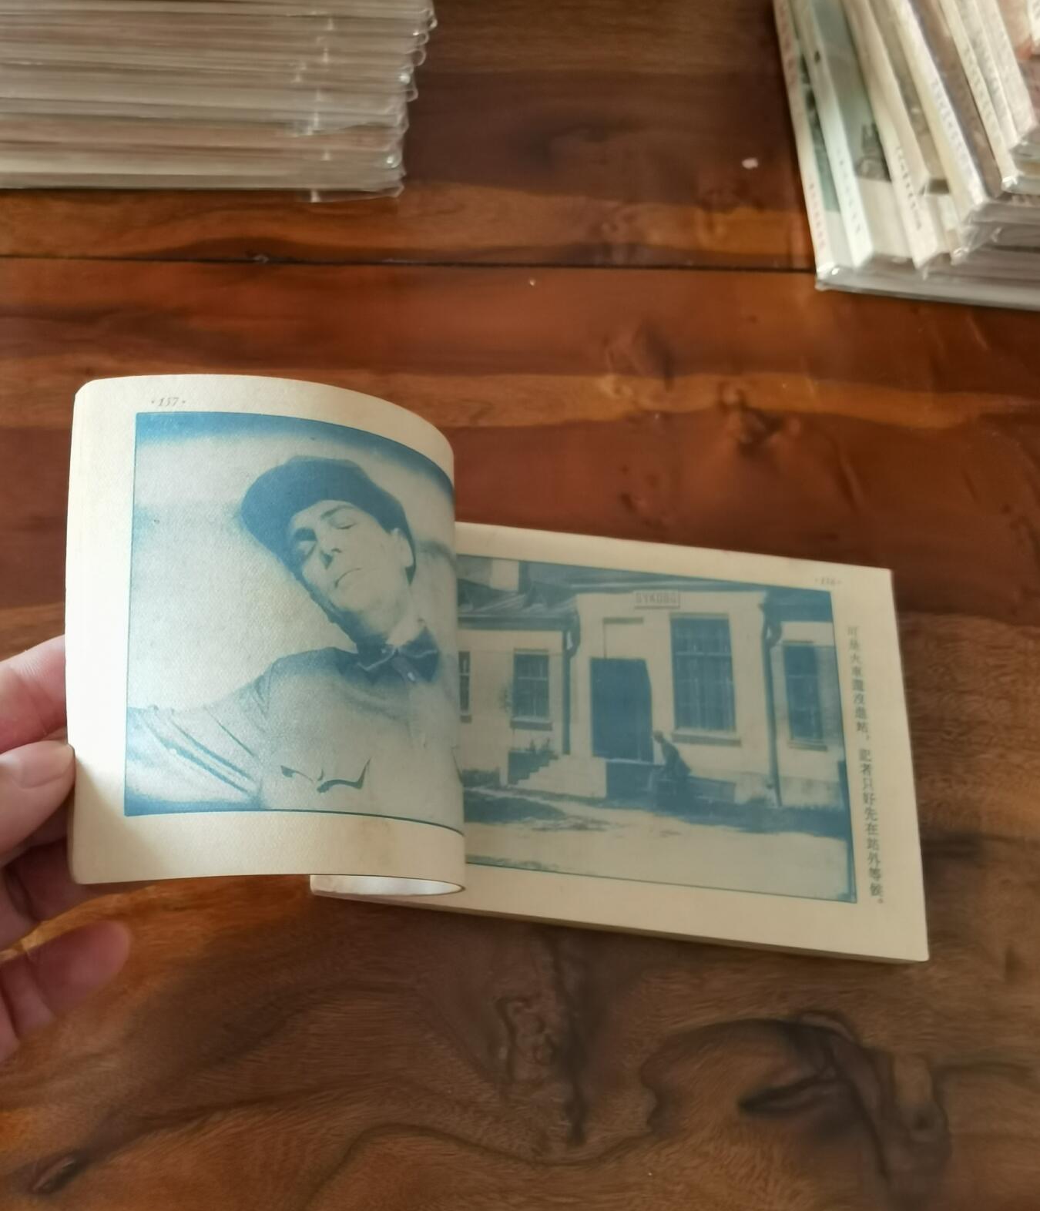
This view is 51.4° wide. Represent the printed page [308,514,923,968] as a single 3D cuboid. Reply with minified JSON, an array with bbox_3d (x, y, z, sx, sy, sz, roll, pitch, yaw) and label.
[{"bbox_3d":[0.025,0.026,0.249,0.129,0.006,0.096,7,60,-1],"label":"printed page"}]

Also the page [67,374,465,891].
[{"bbox_3d":[-0.047,0.005,0.212,0.085,0.030,0.098,8,72,-29],"label":"page"}]

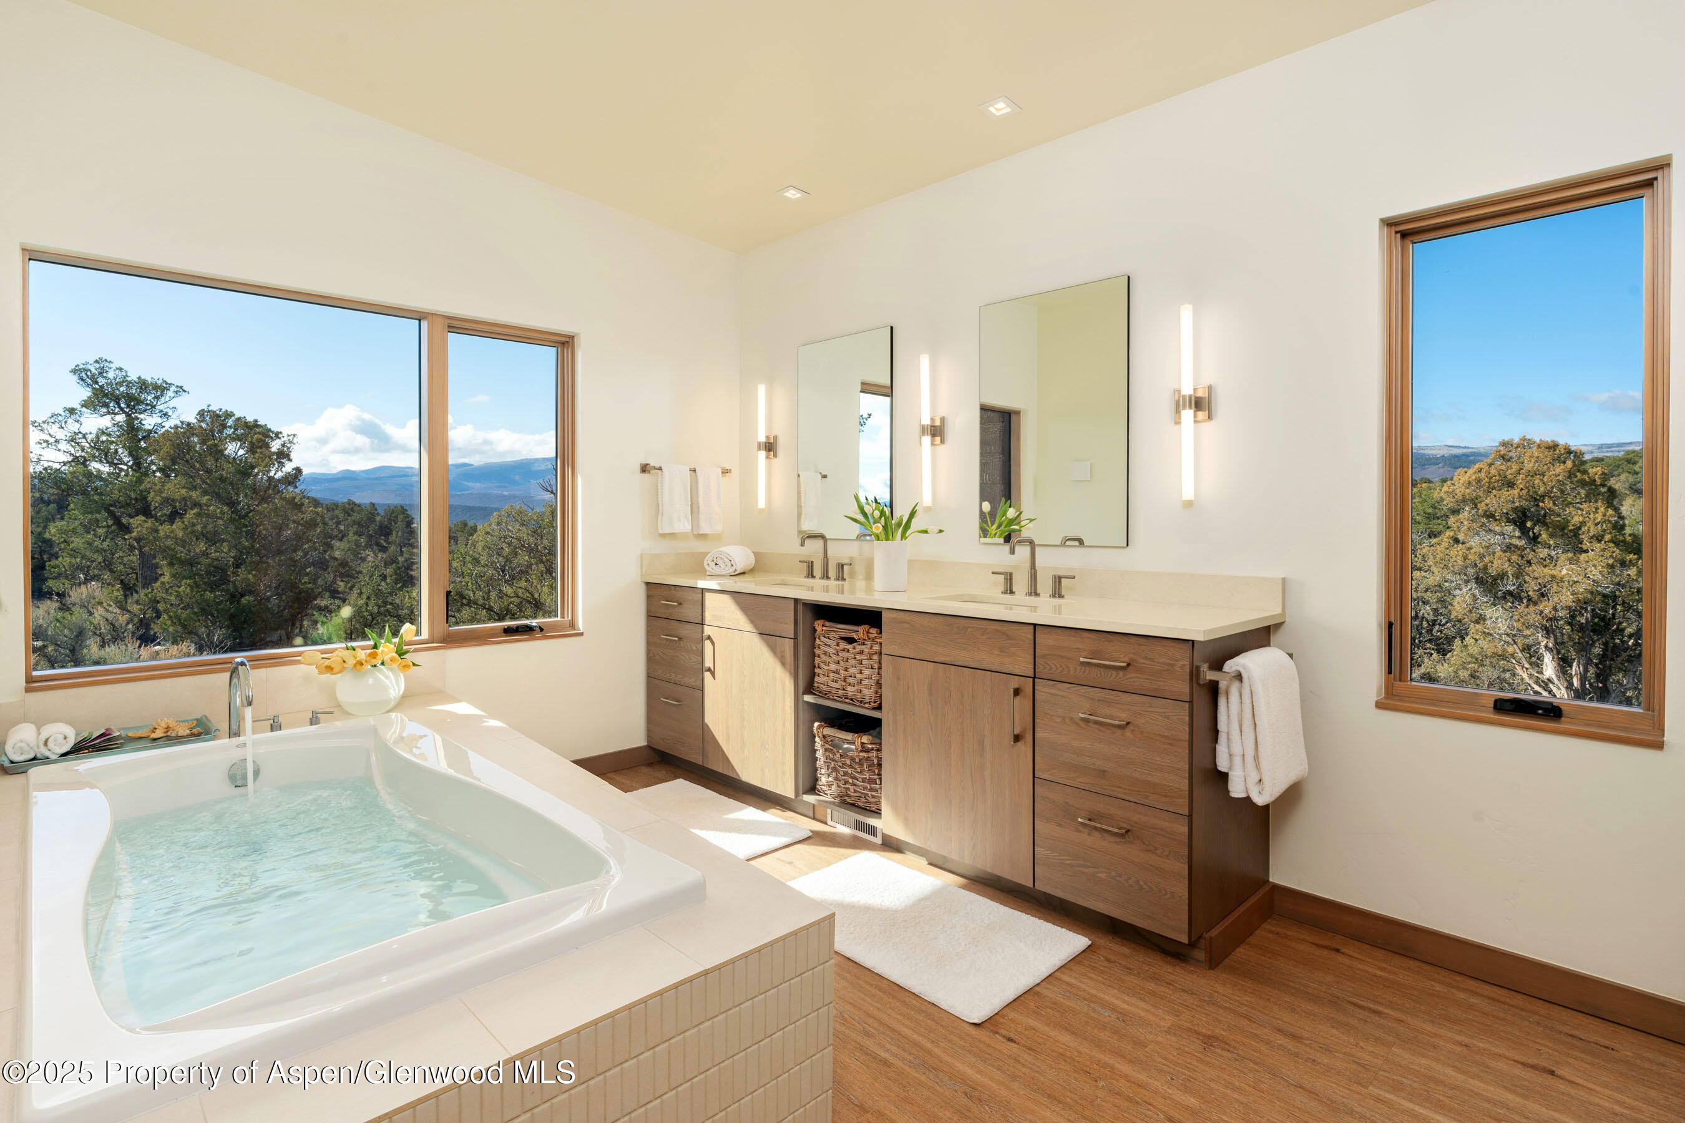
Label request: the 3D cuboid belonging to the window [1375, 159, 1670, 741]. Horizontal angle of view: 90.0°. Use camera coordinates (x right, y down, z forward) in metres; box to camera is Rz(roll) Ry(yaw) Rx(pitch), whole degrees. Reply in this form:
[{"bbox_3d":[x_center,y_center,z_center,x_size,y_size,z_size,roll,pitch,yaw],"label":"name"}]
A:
[{"bbox_3d":[1.686,-0.249,2.127,0.090,1.325,0.560,-3,4,-44],"label":"window"}]

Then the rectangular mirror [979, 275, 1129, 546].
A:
[{"bbox_3d":[0.746,-0.507,3.028,0.025,0.905,0.605,-3,4,-44],"label":"rectangular mirror"}]

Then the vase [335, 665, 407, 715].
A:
[{"bbox_3d":[-1.680,0.458,3.003,0.212,0.175,0.212,-2,3,-43],"label":"vase"}]

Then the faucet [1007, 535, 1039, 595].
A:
[{"bbox_3d":[0.641,0.021,2.973,0.155,0.210,0.055,-2,3,-43],"label":"faucet"}]

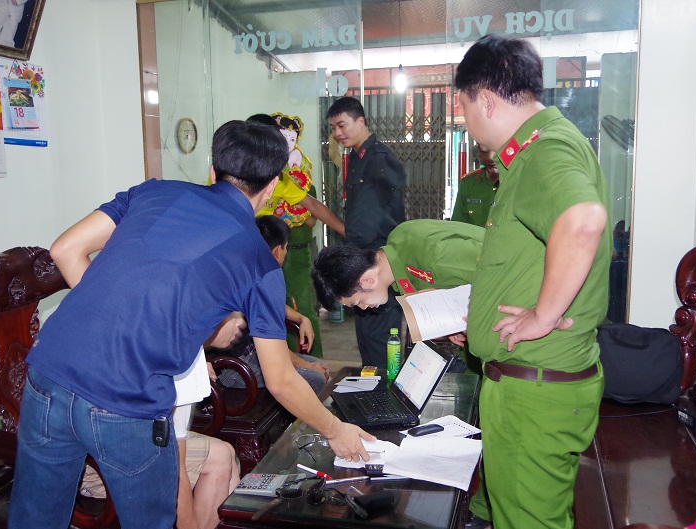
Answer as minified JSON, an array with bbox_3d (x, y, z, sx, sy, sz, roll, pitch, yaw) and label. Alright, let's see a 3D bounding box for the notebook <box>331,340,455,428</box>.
[{"bbox_3d":[0.142,0.409,2.434,0.341,0.226,0.365,-2,7,-11],"label":"notebook"}]

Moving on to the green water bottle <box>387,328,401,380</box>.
[{"bbox_3d":[0.188,0.368,2.818,0.057,0.212,0.057,-1,7,0],"label":"green water bottle"}]

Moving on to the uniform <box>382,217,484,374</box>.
[{"bbox_3d":[0.383,0.155,2.488,0.580,0.620,0.500,-4,7,-20],"label":"uniform"}]

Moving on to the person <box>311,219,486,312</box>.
[{"bbox_3d":[0.290,0.450,2.650,0.920,1.220,0.520,-5,8,-27],"label":"person"}]

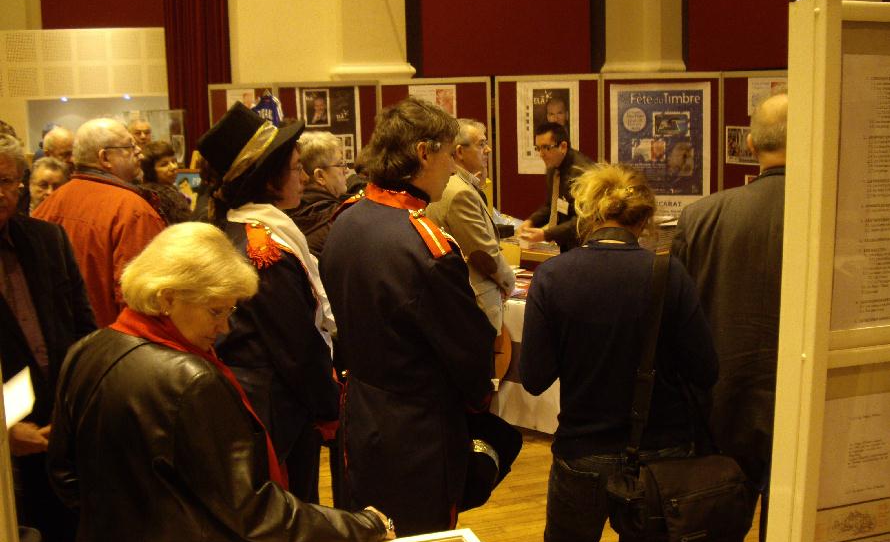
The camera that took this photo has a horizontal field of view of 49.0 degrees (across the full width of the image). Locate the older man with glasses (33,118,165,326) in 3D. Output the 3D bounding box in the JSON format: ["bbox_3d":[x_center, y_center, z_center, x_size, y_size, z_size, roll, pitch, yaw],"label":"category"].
[{"bbox_3d":[-1.196,0.286,3.573,0.350,1.668,0.520,-8,11,-40],"label":"older man with glasses"}]

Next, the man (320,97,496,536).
[{"bbox_3d":[-0.075,0.417,2.444,0.380,1.681,0.500,-8,10,-38],"label":"man"}]

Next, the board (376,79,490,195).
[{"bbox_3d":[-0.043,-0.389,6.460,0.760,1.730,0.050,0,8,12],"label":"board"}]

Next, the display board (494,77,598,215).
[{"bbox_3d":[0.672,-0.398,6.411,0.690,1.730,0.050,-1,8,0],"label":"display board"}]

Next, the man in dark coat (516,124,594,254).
[{"bbox_3d":[0.655,-0.016,5.506,0.540,1.633,0.470,6,11,40],"label":"man in dark coat"}]

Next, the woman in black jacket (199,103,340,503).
[{"bbox_3d":[-0.448,0.387,2.701,0.370,1.683,0.470,-5,9,-24],"label":"woman in black jacket"}]

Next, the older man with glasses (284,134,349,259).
[{"bbox_3d":[-0.458,0.284,3.677,0.350,1.609,0.490,-6,9,-28],"label":"older man with glasses"}]

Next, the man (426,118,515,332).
[{"bbox_3d":[0.106,0.188,4.119,0.420,1.649,0.480,-4,9,-16],"label":"man"}]

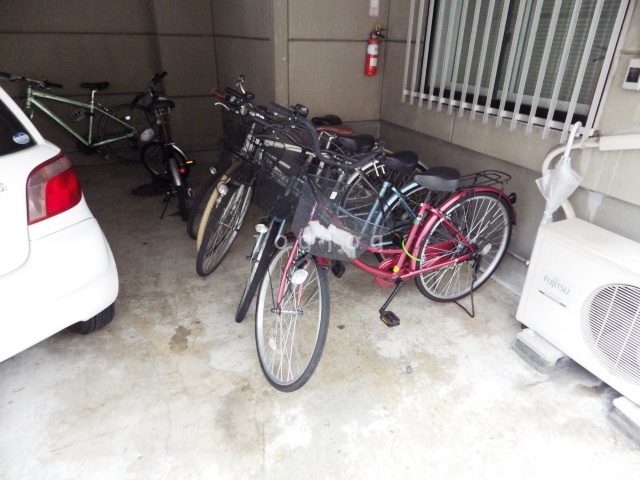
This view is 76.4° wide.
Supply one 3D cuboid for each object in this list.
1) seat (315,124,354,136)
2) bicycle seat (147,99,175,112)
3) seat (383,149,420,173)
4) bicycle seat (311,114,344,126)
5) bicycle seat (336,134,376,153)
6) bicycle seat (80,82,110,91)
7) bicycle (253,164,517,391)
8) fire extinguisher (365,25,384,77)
[{"bbox_3d":[0.086,-0.755,2.803,0.275,0.075,0.160,-11,29,-21],"label":"seat"},{"bbox_3d":[-1.351,-1.143,3.457,0.205,0.100,0.260,-11,29,-20],"label":"bicycle seat"},{"bbox_3d":[0.428,-0.428,2.219,0.265,0.100,0.200,-11,29,-21],"label":"seat"},{"bbox_3d":[0.057,-0.909,3.092,0.265,0.085,0.170,-11,29,-21],"label":"bicycle seat"},{"bbox_3d":[0.229,-0.606,2.552,0.265,0.100,0.200,-11,29,-21],"label":"bicycle seat"},{"bbox_3d":[-2.447,-1.673,4.432,0.275,0.080,0.155,-11,29,-21],"label":"bicycle seat"},{"bbox_3d":[0.481,-0.011,1.970,1.480,1.030,0.610,-11,29,-21],"label":"bicycle"},{"bbox_3d":[0.431,-1.527,3.276,0.150,0.385,0.125,-12,29,-22],"label":"fire extinguisher"}]

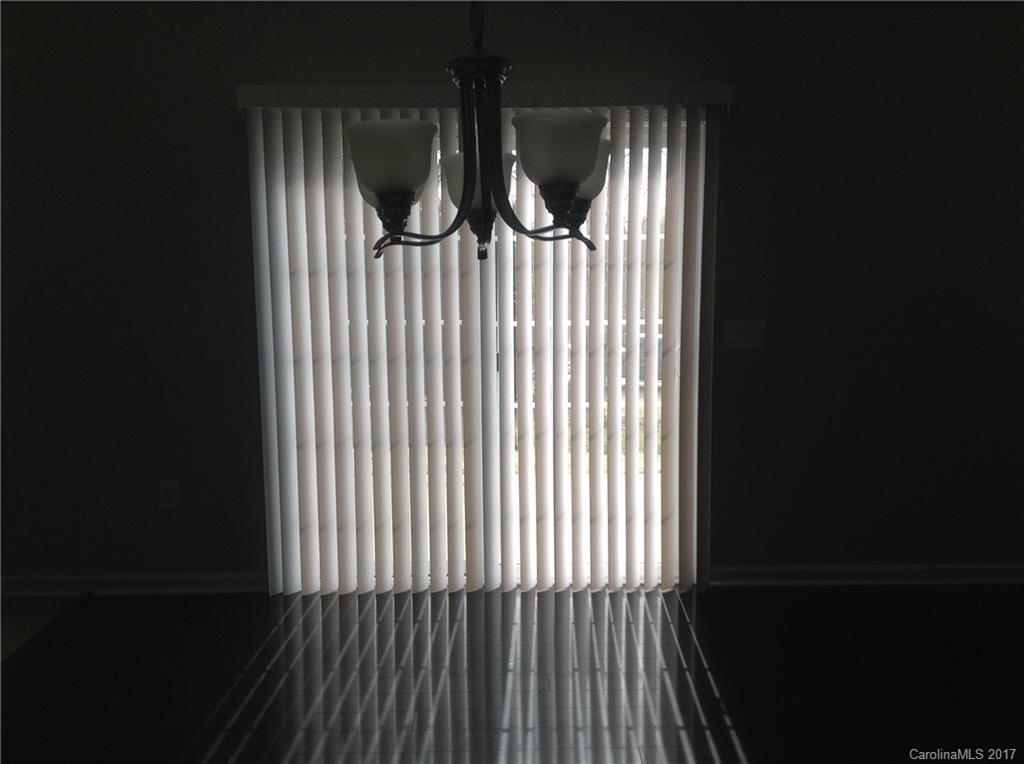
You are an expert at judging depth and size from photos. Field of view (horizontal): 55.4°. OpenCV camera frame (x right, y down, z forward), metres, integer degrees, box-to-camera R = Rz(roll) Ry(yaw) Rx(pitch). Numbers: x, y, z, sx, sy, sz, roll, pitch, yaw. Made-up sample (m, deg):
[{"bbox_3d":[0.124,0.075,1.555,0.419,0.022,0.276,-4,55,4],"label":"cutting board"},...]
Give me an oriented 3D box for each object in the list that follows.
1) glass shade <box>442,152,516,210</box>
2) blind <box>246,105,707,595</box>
[{"bbox_3d":[-0.068,-0.410,2.020,0.158,0.115,0.158,-1,8,-1],"label":"glass shade"},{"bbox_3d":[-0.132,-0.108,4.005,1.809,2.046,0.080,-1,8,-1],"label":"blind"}]

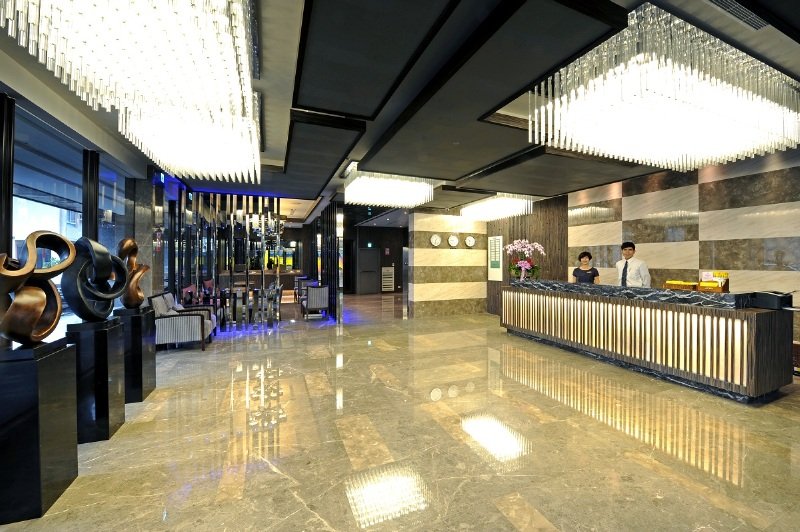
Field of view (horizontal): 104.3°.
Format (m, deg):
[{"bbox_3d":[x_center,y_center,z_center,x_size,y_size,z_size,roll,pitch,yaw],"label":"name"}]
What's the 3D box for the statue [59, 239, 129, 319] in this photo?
[{"bbox_3d":[-2.568,0.110,2.633,0.370,0.711,0.290,0,1,-23],"label":"statue"}]

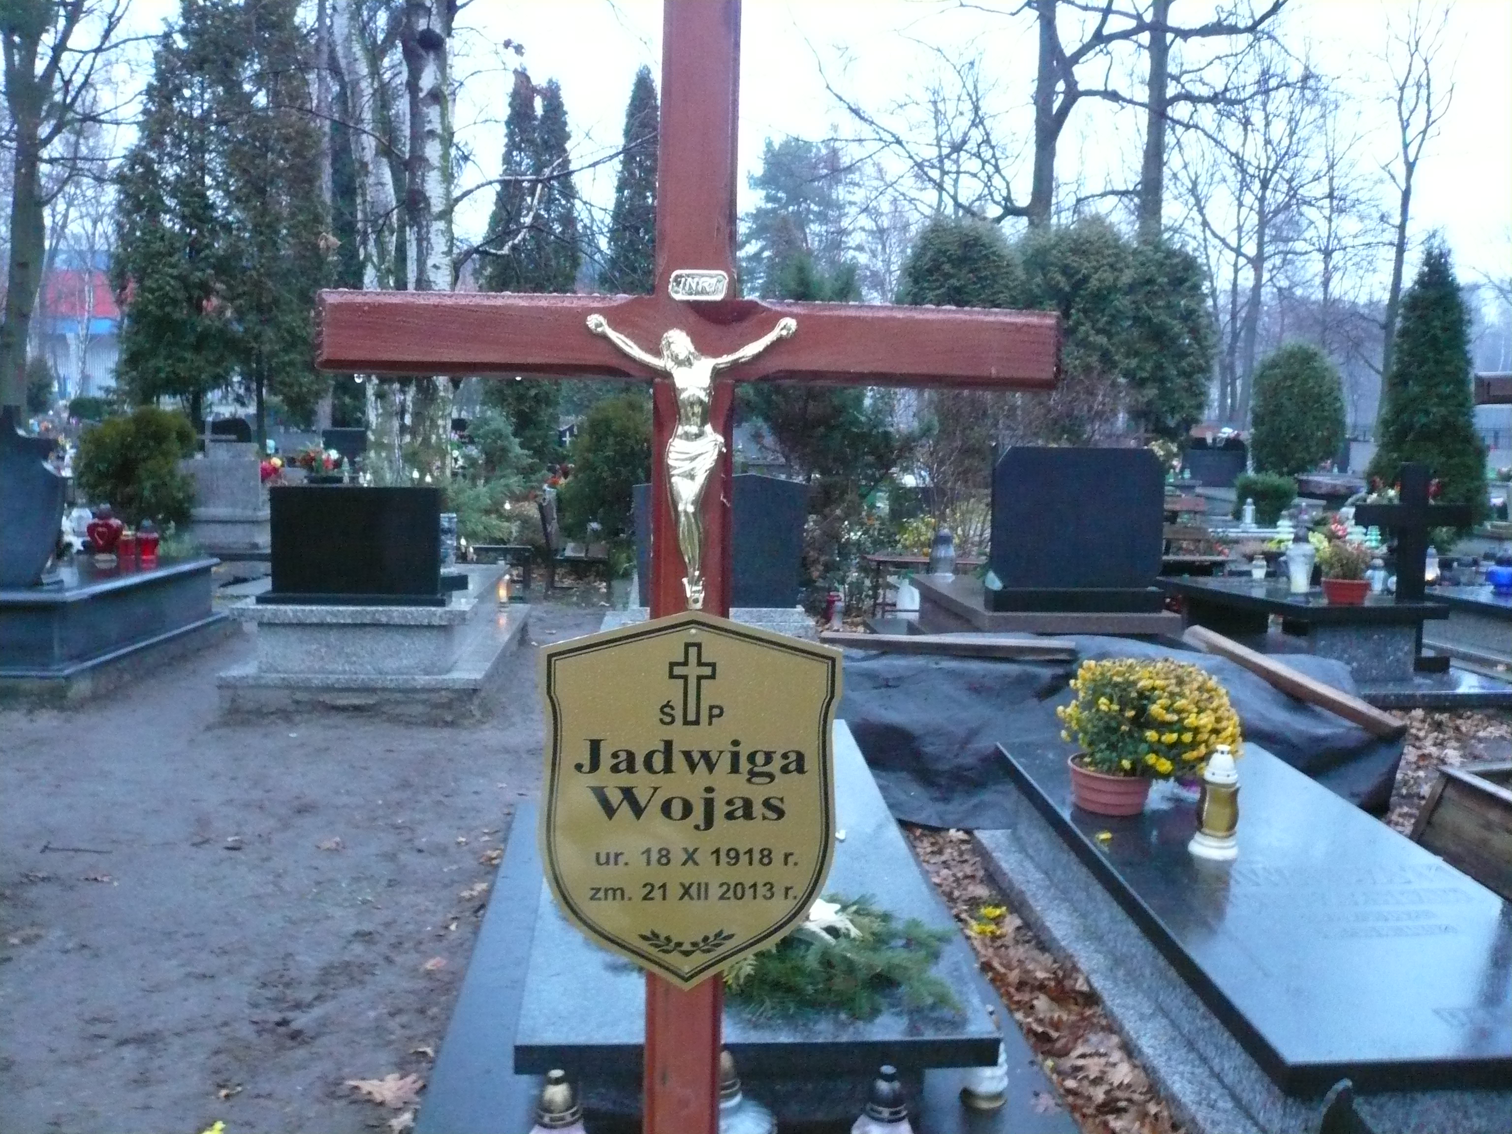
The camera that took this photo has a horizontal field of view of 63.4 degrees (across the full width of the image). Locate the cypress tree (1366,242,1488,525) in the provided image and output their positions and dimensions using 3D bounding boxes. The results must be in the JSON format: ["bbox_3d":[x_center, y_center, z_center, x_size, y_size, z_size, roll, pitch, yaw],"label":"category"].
[{"bbox_3d":[8.961,-2.317,16.068,1.463,3.708,1.463,1,7,-4],"label":"cypress tree"}]

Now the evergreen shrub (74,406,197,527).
[{"bbox_3d":[-4.738,-0.577,9.301,0.927,1.236,0.927,1,7,-4],"label":"evergreen shrub"}]

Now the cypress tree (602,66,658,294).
[{"bbox_3d":[-2.330,-6.205,25.000,1.835,8.089,1.835,1,7,-5],"label":"cypress tree"}]

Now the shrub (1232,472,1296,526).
[{"bbox_3d":[5.197,-0.670,12.500,0.652,0.604,0.652,1,7,-5],"label":"shrub"}]

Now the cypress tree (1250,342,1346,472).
[{"bbox_3d":[8.961,-2.317,19.982,1.463,2.575,1.463,1,7,-4],"label":"cypress tree"}]

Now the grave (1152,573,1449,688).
[{"bbox_3d":[2.770,0.244,6.489,0.730,0.370,1.700,1,7,-5],"label":"grave"}]

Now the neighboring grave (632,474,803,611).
[{"bbox_3d":[-0.163,-0.127,5.443,0.742,0.618,0.134,1,7,-4],"label":"neighboring grave"}]

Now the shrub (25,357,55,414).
[{"bbox_3d":[-19.394,-4.797,33.000,0.956,1.721,0.956,1,7,-5],"label":"shrub"}]

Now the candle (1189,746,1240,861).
[{"bbox_3d":[1.058,0.536,2.804,0.111,0.258,0.111,1,7,-4],"label":"candle"}]

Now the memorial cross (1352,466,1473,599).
[{"bbox_3d":[3.222,-0.173,6.002,0.515,0.659,0.093,1,7,-4],"label":"memorial cross"}]

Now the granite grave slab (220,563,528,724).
[{"bbox_3d":[-1.724,0.281,5.893,1.075,0.480,1.900,1,7,-5],"label":"granite grave slab"}]

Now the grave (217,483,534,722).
[{"bbox_3d":[-1.750,0.033,6.011,1.071,0.948,2.060,1,7,-4],"label":"grave"}]

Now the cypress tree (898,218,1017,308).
[{"bbox_3d":[3.461,-3.399,20.332,1.957,4.635,1.957,1,7,-4],"label":"cypress tree"}]

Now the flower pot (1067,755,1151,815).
[{"bbox_3d":[0.909,0.564,3.151,0.211,0.118,0.211,1,7,0],"label":"flower pot"}]

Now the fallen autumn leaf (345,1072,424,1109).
[{"bbox_3d":[-0.707,0.983,2.327,0.147,0.030,0.120,1,7,-5],"label":"fallen autumn leaf"}]

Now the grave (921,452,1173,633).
[{"bbox_3d":[1.383,-0.047,6.132,0.940,1.120,1.660,1,7,-5],"label":"grave"}]

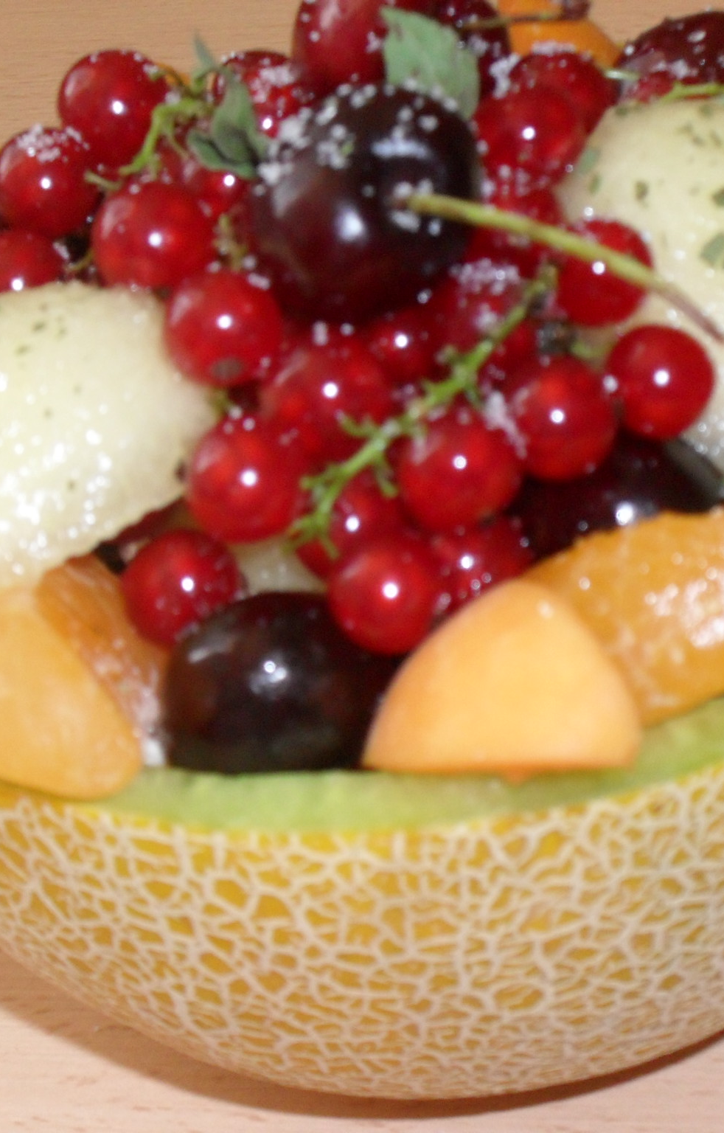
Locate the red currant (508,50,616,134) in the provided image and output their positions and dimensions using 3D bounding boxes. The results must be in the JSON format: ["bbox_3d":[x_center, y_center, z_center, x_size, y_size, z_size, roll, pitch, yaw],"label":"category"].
[{"bbox_3d":[0.021,-0.048,0.270,0.011,0.011,0.011,0,32,0],"label":"red currant"}]

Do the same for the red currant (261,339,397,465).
[{"bbox_3d":[-0.003,-0.015,0.240,0.012,0.012,0.012,1,37,0],"label":"red currant"}]

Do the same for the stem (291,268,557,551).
[{"bbox_3d":[0.005,-0.015,0.234,0.008,0.006,0.035,43,77,0],"label":"stem"}]

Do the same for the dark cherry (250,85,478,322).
[{"bbox_3d":[0.000,-0.035,0.255,0.022,0.022,0.021,-32,2,-31],"label":"dark cherry"}]

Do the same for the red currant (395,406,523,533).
[{"bbox_3d":[0.009,-0.009,0.236,0.011,0.011,0.011,1,37,0],"label":"red currant"}]

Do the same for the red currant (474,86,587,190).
[{"bbox_3d":[0.016,-0.041,0.250,0.011,0.011,0.011,1,37,0],"label":"red currant"}]

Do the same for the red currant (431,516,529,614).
[{"bbox_3d":[0.010,0.000,0.237,0.010,0.010,0.010,1,37,0],"label":"red currant"}]

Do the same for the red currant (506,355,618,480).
[{"bbox_3d":[0.019,-0.014,0.251,0.011,0.011,0.011,0,32,0],"label":"red currant"}]

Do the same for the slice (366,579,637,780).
[{"bbox_3d":[0.013,0.009,0.239,0.026,0.019,0.023,-6,34,0],"label":"slice"}]

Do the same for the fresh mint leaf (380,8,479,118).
[{"bbox_3d":[0.007,-0.052,0.273,0.011,0.003,0.013,0,72,0],"label":"fresh mint leaf"}]

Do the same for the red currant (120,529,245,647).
[{"bbox_3d":[-0.016,0.002,0.234,0.011,0.011,0.011,-4,37,0],"label":"red currant"}]

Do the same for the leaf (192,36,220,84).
[{"bbox_3d":[-0.016,-0.053,0.273,0.004,0.006,0.002,-28,6,-13],"label":"leaf"}]

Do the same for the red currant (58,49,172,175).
[{"bbox_3d":[-0.024,-0.044,0.254,0.011,0.011,0.011,-4,37,0],"label":"red currant"}]

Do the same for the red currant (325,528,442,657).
[{"bbox_3d":[0.002,0.002,0.235,0.011,0.011,0.011,-4,37,0],"label":"red currant"}]

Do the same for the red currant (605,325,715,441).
[{"bbox_3d":[0.028,-0.017,0.247,0.011,0.011,0.011,-4,37,0],"label":"red currant"}]

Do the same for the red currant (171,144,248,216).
[{"bbox_3d":[-0.014,-0.039,0.265,0.011,0.011,0.011,0,32,0],"label":"red currant"}]

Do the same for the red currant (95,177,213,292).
[{"bbox_3d":[-0.020,-0.031,0.246,0.011,0.011,0.011,1,37,0],"label":"red currant"}]

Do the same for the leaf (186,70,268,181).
[{"bbox_3d":[-0.014,-0.045,0.270,0.009,0.004,0.012,0,72,0],"label":"leaf"}]

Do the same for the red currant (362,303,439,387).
[{"bbox_3d":[0.004,-0.022,0.261,0.009,0.009,0.009,-6,34,0],"label":"red currant"}]

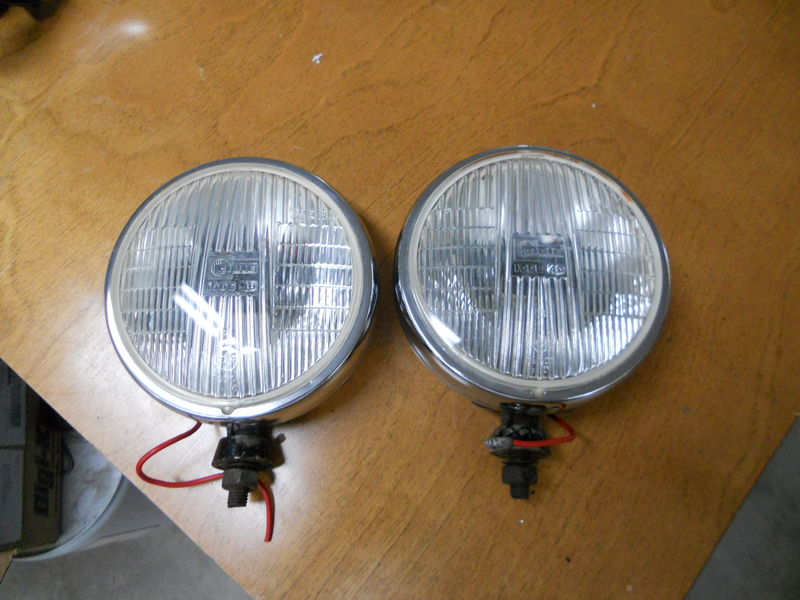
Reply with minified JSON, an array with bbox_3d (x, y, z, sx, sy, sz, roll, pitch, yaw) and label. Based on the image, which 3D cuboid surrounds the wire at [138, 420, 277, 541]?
[{"bbox_3d":[-0.122,0.111,0.385,0.087,0.021,0.071,0,73,0],"label":"wire"}]

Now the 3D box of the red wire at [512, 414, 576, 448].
[{"bbox_3d":[0.081,0.074,0.356,0.040,0.026,0.021,0,73,0],"label":"red wire"}]

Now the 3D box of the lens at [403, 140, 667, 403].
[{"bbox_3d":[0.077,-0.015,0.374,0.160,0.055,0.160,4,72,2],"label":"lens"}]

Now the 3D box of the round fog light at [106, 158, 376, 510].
[{"bbox_3d":[-0.093,0.020,0.385,0.160,0.086,0.206,2,76,1],"label":"round fog light"}]

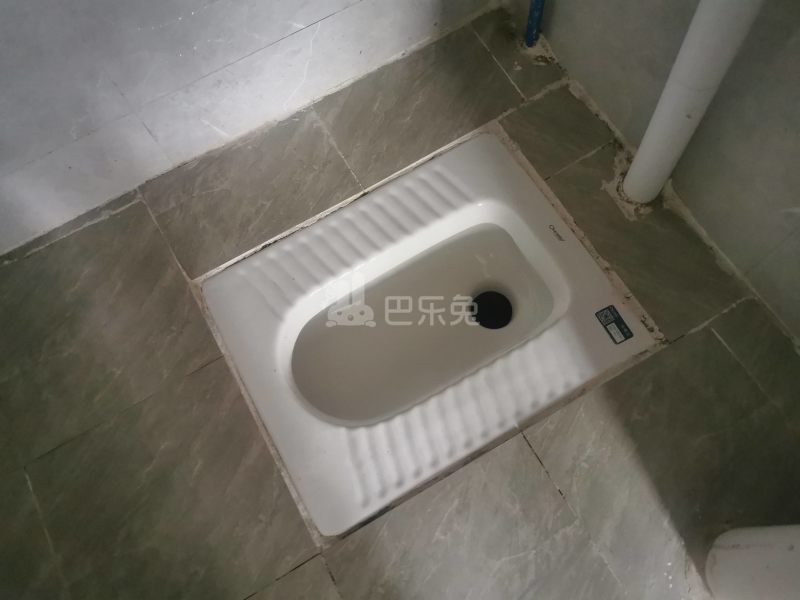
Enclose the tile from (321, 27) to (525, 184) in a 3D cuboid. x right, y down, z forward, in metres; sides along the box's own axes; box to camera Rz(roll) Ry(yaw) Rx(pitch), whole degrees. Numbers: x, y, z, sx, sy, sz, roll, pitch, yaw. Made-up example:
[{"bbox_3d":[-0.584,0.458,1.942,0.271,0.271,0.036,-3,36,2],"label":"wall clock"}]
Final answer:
[{"bbox_3d":[0.031,-0.316,1.010,0.294,0.010,0.176,-29,73,-7],"label":"tile"}]

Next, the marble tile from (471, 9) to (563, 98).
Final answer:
[{"bbox_3d":[0.190,-0.409,1.035,0.073,0.010,0.170,-29,73,-7],"label":"marble tile"}]

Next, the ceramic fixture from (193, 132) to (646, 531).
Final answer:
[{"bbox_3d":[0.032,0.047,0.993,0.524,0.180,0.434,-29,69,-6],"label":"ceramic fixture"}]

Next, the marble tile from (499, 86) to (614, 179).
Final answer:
[{"bbox_3d":[0.245,-0.264,0.985,0.130,0.010,0.122,-29,73,-7],"label":"marble tile"}]

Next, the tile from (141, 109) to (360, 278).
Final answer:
[{"bbox_3d":[-0.229,-0.173,0.973,0.297,0.010,0.179,-29,73,-7],"label":"tile"}]

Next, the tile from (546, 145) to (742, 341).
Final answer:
[{"bbox_3d":[0.357,-0.093,0.925,0.135,0.010,0.296,-29,73,-7],"label":"tile"}]

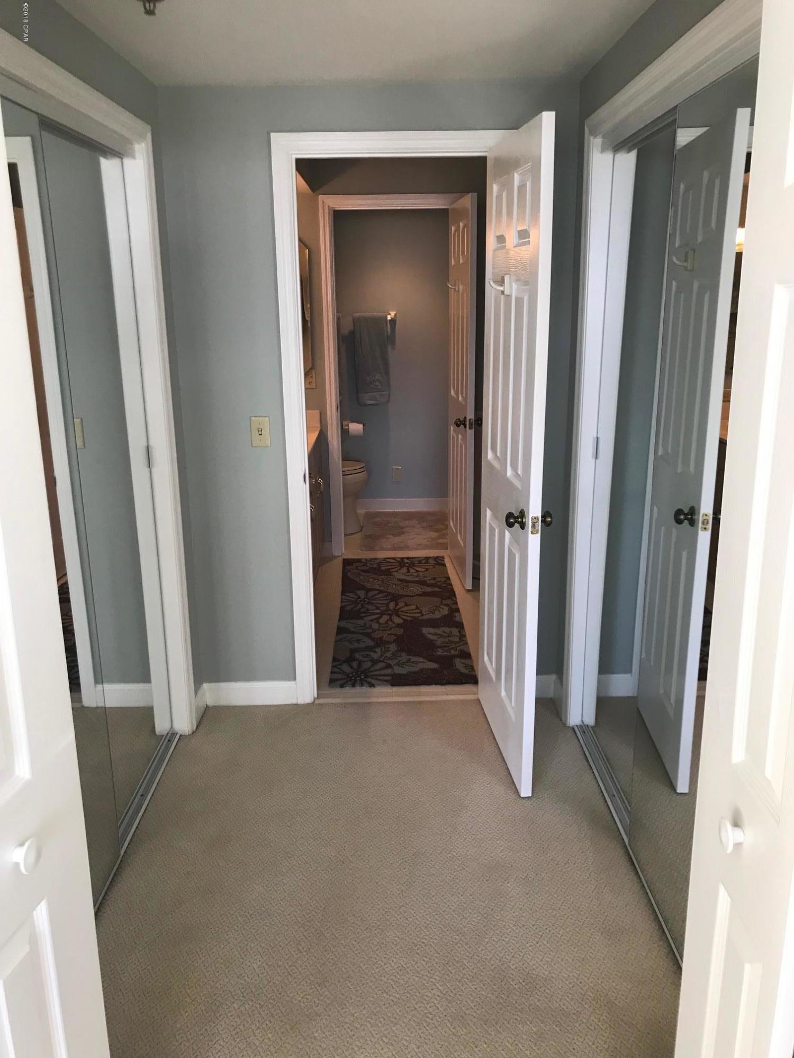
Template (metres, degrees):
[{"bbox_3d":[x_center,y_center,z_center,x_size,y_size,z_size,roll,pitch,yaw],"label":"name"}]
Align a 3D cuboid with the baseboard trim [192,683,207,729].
[{"bbox_3d":[-0.769,0.690,3.344,0.015,0.098,0.195,-1,16,-1],"label":"baseboard trim"}]

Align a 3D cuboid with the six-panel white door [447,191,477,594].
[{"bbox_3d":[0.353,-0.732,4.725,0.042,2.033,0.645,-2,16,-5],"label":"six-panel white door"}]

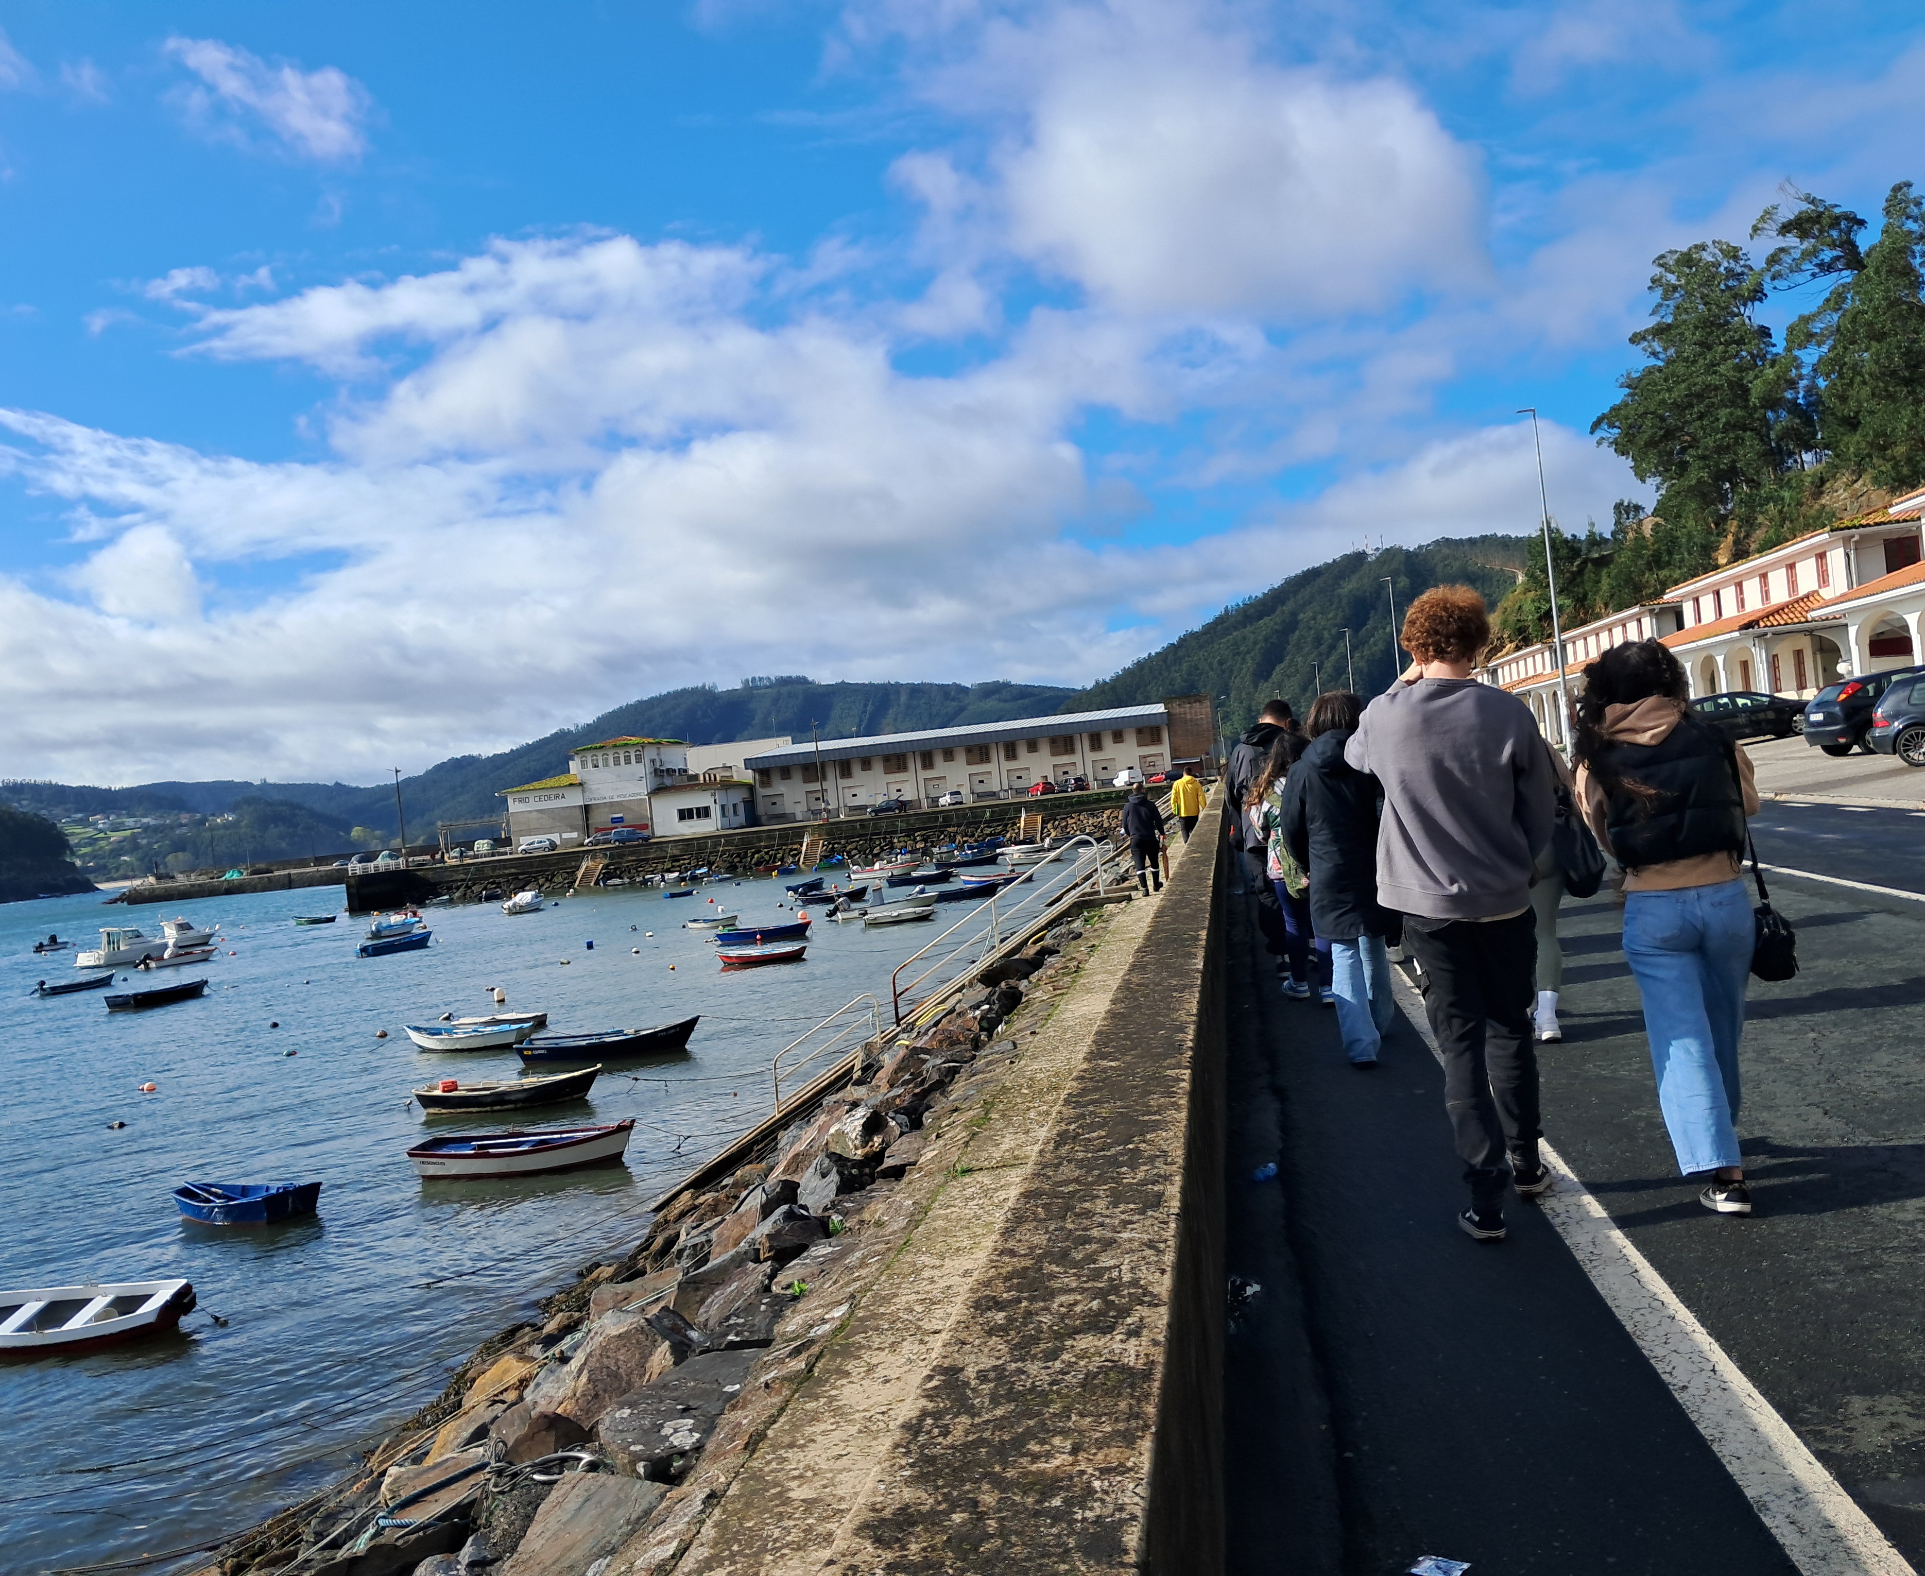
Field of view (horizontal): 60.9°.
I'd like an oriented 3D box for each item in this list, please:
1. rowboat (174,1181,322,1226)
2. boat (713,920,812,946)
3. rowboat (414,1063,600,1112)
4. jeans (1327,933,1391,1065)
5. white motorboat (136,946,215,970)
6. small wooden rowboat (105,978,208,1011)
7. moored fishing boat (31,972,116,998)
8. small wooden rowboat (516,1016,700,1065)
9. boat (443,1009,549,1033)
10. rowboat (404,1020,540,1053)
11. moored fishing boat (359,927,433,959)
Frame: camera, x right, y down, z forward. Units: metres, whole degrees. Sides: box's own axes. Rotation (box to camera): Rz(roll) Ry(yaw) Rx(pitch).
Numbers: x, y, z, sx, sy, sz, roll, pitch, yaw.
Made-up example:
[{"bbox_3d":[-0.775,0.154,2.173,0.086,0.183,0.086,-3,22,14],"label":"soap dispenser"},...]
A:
[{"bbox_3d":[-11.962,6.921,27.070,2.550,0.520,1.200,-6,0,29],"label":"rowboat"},{"bbox_3d":[-9.219,6.821,76.470,4.500,0.700,1.650,-6,0,0],"label":"boat"},{"bbox_3d":[-10.282,6.848,37.348,4.200,0.820,1.450,-6,0,4],"label":"rowboat"},{"bbox_3d":[1.778,0.749,7.415,0.380,0.940,0.440,-6,0,9],"label":"jeans"},{"bbox_3d":[-51.056,10.977,106.003,1.800,1.250,5.200,-6,0,24],"label":"white motorboat"},{"bbox_3d":[-37.699,9.690,77.003,1.600,0.950,4.500,-6,0,19],"label":"small wooden rowboat"},{"bbox_3d":[-49.292,10.854,90.552,1.500,1.020,4.500,-6,0,25],"label":"moored fishing boat"},{"bbox_3d":[-9.065,6.547,42.371,4.750,0.860,1.650,-6,0,-3],"label":"small wooden rowboat"},{"bbox_3d":[-14.311,7.246,50.870,3.450,0.580,1.400,-6,0,8],"label":"boat"},{"bbox_3d":[-14.203,7.124,46.771,3.750,0.760,1.450,-6,0,12],"label":"rowboat"},{"bbox_3d":[-32.321,9.051,93.971,4.300,0.950,1.650,-5,0,-42],"label":"moored fishing boat"}]

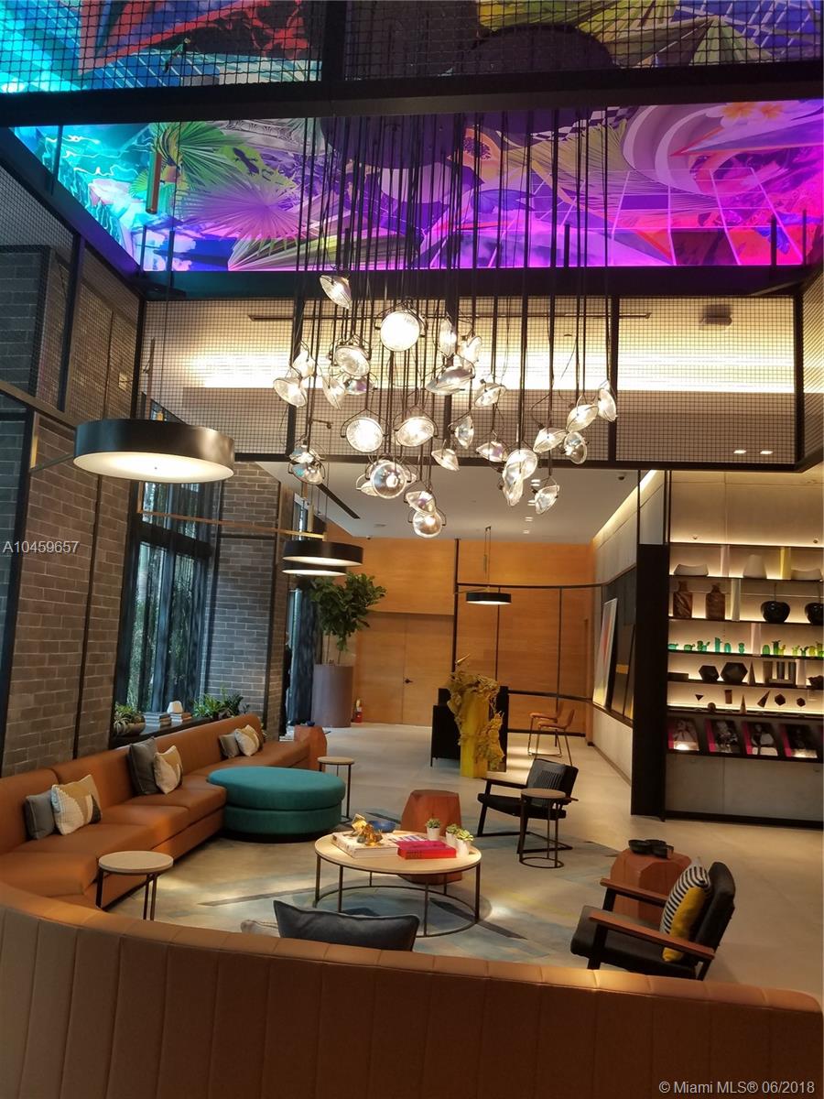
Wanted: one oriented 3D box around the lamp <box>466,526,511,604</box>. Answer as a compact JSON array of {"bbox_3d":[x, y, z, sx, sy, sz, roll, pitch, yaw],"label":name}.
[{"bbox_3d":[1.437,0.284,15.513,0.860,1.430,0.860,2,-7,6],"label":"lamp"}]

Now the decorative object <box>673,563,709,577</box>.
[{"bbox_3d":[3.204,0.237,9.464,0.406,0.152,0.203,2,-7,7],"label":"decorative object"}]

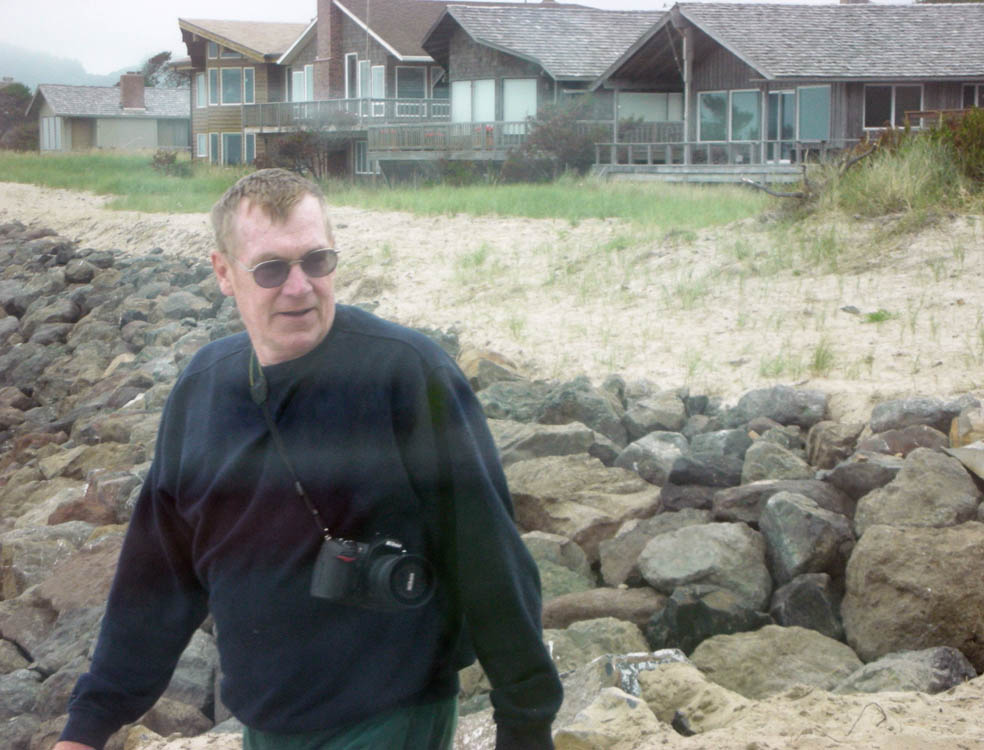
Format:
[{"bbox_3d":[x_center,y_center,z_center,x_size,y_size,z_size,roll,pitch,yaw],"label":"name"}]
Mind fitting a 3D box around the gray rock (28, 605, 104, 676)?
[{"bbox_3d":[-1.486,0.952,10.800,0.340,0.280,0.340,0,4,0],"label":"gray rock"}]

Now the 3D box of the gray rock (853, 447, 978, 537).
[{"bbox_3d":[1.894,0.518,13.500,0.560,0.390,0.430,0,5,0],"label":"gray rock"}]

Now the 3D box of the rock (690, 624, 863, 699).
[{"bbox_3d":[0.957,0.974,10.200,0.580,0.270,0.420,0,5,0],"label":"rock"}]

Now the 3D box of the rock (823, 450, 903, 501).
[{"bbox_3d":[1.849,0.505,15.100,0.410,0.250,0.380,0,4,0],"label":"rock"}]

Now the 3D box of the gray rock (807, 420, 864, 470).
[{"bbox_3d":[1.744,0.368,15.400,0.310,0.260,0.280,0,5,0],"label":"gray rock"}]

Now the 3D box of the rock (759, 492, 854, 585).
[{"bbox_3d":[1.327,0.690,12.800,0.400,0.380,0.380,0,4,0],"label":"rock"}]

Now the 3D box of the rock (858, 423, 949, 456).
[{"bbox_3d":[2.252,0.364,16.600,0.490,0.210,0.400,0,4,0],"label":"rock"}]

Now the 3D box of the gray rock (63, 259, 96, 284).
[{"bbox_3d":[-5.440,-1.365,40.000,0.450,0.330,0.400,0,4,0],"label":"gray rock"}]

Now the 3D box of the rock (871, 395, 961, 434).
[{"bbox_3d":[2.229,0.214,16.000,0.490,0.230,0.380,0,4,0],"label":"rock"}]

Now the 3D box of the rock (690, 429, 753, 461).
[{"bbox_3d":[1.311,0.422,17.400,0.380,0.240,0.340,0,4,0],"label":"rock"}]

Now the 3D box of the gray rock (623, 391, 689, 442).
[{"bbox_3d":[0.916,0.234,17.100,0.370,0.280,0.320,0,5,0],"label":"gray rock"}]

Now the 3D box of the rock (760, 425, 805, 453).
[{"bbox_3d":[1.527,0.356,16.000,0.250,0.180,0.220,0,5,0],"label":"rock"}]

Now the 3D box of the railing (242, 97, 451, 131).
[{"bbox_3d":[-5.760,-10.132,118.200,3.300,1.150,14.000,-2,4,-23],"label":"railing"}]

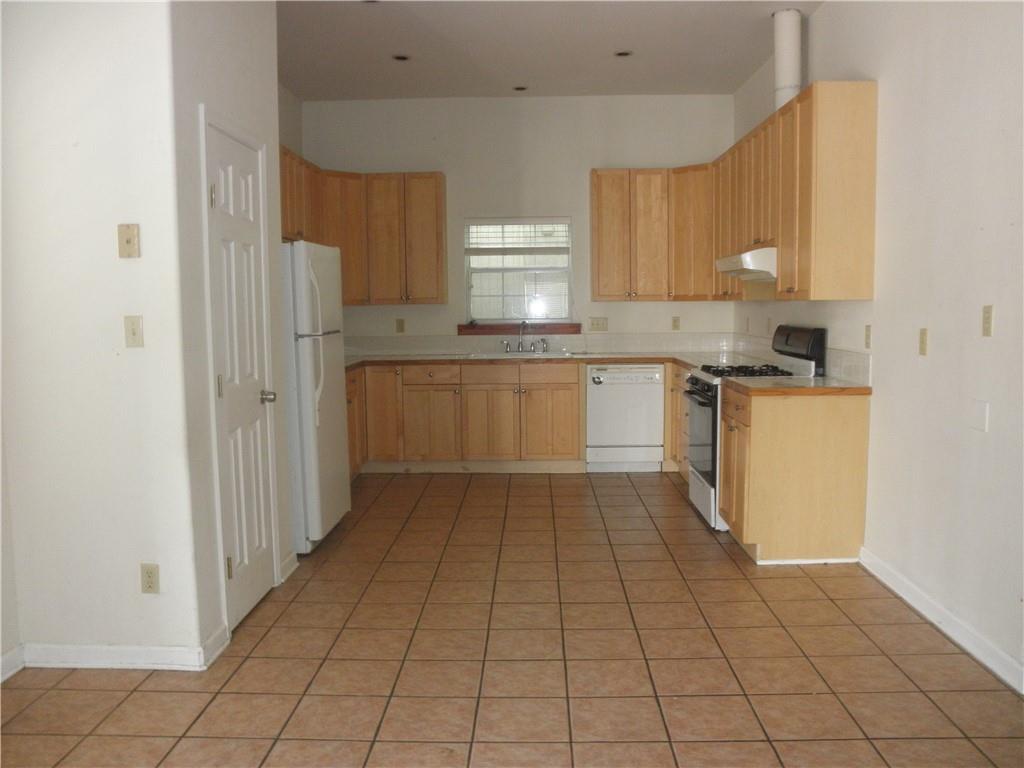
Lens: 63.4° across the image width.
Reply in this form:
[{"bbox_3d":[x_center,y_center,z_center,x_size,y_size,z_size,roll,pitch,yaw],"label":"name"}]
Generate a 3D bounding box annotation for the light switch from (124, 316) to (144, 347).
[{"bbox_3d":[-1.352,-0.187,2.968,0.070,0.115,0.011,-1,5,2],"label":"light switch"}]

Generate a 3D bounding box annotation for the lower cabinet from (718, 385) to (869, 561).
[{"bbox_3d":[1.500,0.455,4.473,0.626,0.879,0.602,-1,5,2],"label":"lower cabinet"}]

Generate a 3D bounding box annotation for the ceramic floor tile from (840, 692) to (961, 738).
[{"bbox_3d":[1.251,1.074,2.681,0.299,0.010,0.299,-1,5,2],"label":"ceramic floor tile"}]

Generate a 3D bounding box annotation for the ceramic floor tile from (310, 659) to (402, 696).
[{"bbox_3d":[-0.561,1.065,3.001,0.300,0.010,0.300,-1,5,2],"label":"ceramic floor tile"}]

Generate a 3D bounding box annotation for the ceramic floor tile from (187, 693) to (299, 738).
[{"bbox_3d":[-0.868,1.089,2.708,0.300,0.010,0.300,-1,5,2],"label":"ceramic floor tile"}]

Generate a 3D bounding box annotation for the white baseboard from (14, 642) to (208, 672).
[{"bbox_3d":[-1.462,1.002,3.042,0.708,0.091,0.020,-1,5,2],"label":"white baseboard"}]

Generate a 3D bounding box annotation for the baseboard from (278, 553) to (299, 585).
[{"bbox_3d":[-1.118,0.912,4.162,0.021,0.088,0.322,-1,5,2],"label":"baseboard"}]

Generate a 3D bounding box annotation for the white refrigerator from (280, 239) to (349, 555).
[{"bbox_3d":[-1.382,0.070,4.763,0.760,1.710,0.690,0,6,3],"label":"white refrigerator"}]

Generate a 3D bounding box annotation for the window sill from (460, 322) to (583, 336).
[{"bbox_3d":[0.066,-0.464,7.052,1.052,0.099,0.085,-1,5,2],"label":"window sill"}]

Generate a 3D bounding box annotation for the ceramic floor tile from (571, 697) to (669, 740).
[{"bbox_3d":[0.344,1.101,2.714,0.305,0.010,0.305,-1,6,2],"label":"ceramic floor tile"}]

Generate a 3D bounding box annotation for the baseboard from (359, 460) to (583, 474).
[{"bbox_3d":[-0.308,0.670,6.676,1.813,0.112,0.018,-1,6,2],"label":"baseboard"}]

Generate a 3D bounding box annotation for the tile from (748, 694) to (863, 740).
[{"bbox_3d":[0.948,1.078,2.675,0.299,0.010,0.299,-1,5,2],"label":"tile"}]

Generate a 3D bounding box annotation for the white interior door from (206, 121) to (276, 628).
[{"bbox_3d":[-1.176,-0.023,3.571,0.037,2.030,0.585,-1,5,2],"label":"white interior door"}]

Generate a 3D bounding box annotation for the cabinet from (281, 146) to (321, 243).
[{"bbox_3d":[-1.647,-1.302,5.931,0.310,0.611,1.037,-1,5,2],"label":"cabinet"}]

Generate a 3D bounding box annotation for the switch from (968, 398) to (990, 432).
[{"bbox_3d":[1.719,0.117,3.042,0.009,0.115,0.120,-1,5,2],"label":"switch"}]

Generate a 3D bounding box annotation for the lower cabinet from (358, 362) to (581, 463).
[{"bbox_3d":[-0.319,0.206,6.843,1.710,0.780,0.600,-1,5,2],"label":"lower cabinet"}]

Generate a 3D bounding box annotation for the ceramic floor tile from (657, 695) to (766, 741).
[{"bbox_3d":[0.650,1.095,2.708,0.305,0.010,0.305,-1,6,2],"label":"ceramic floor tile"}]

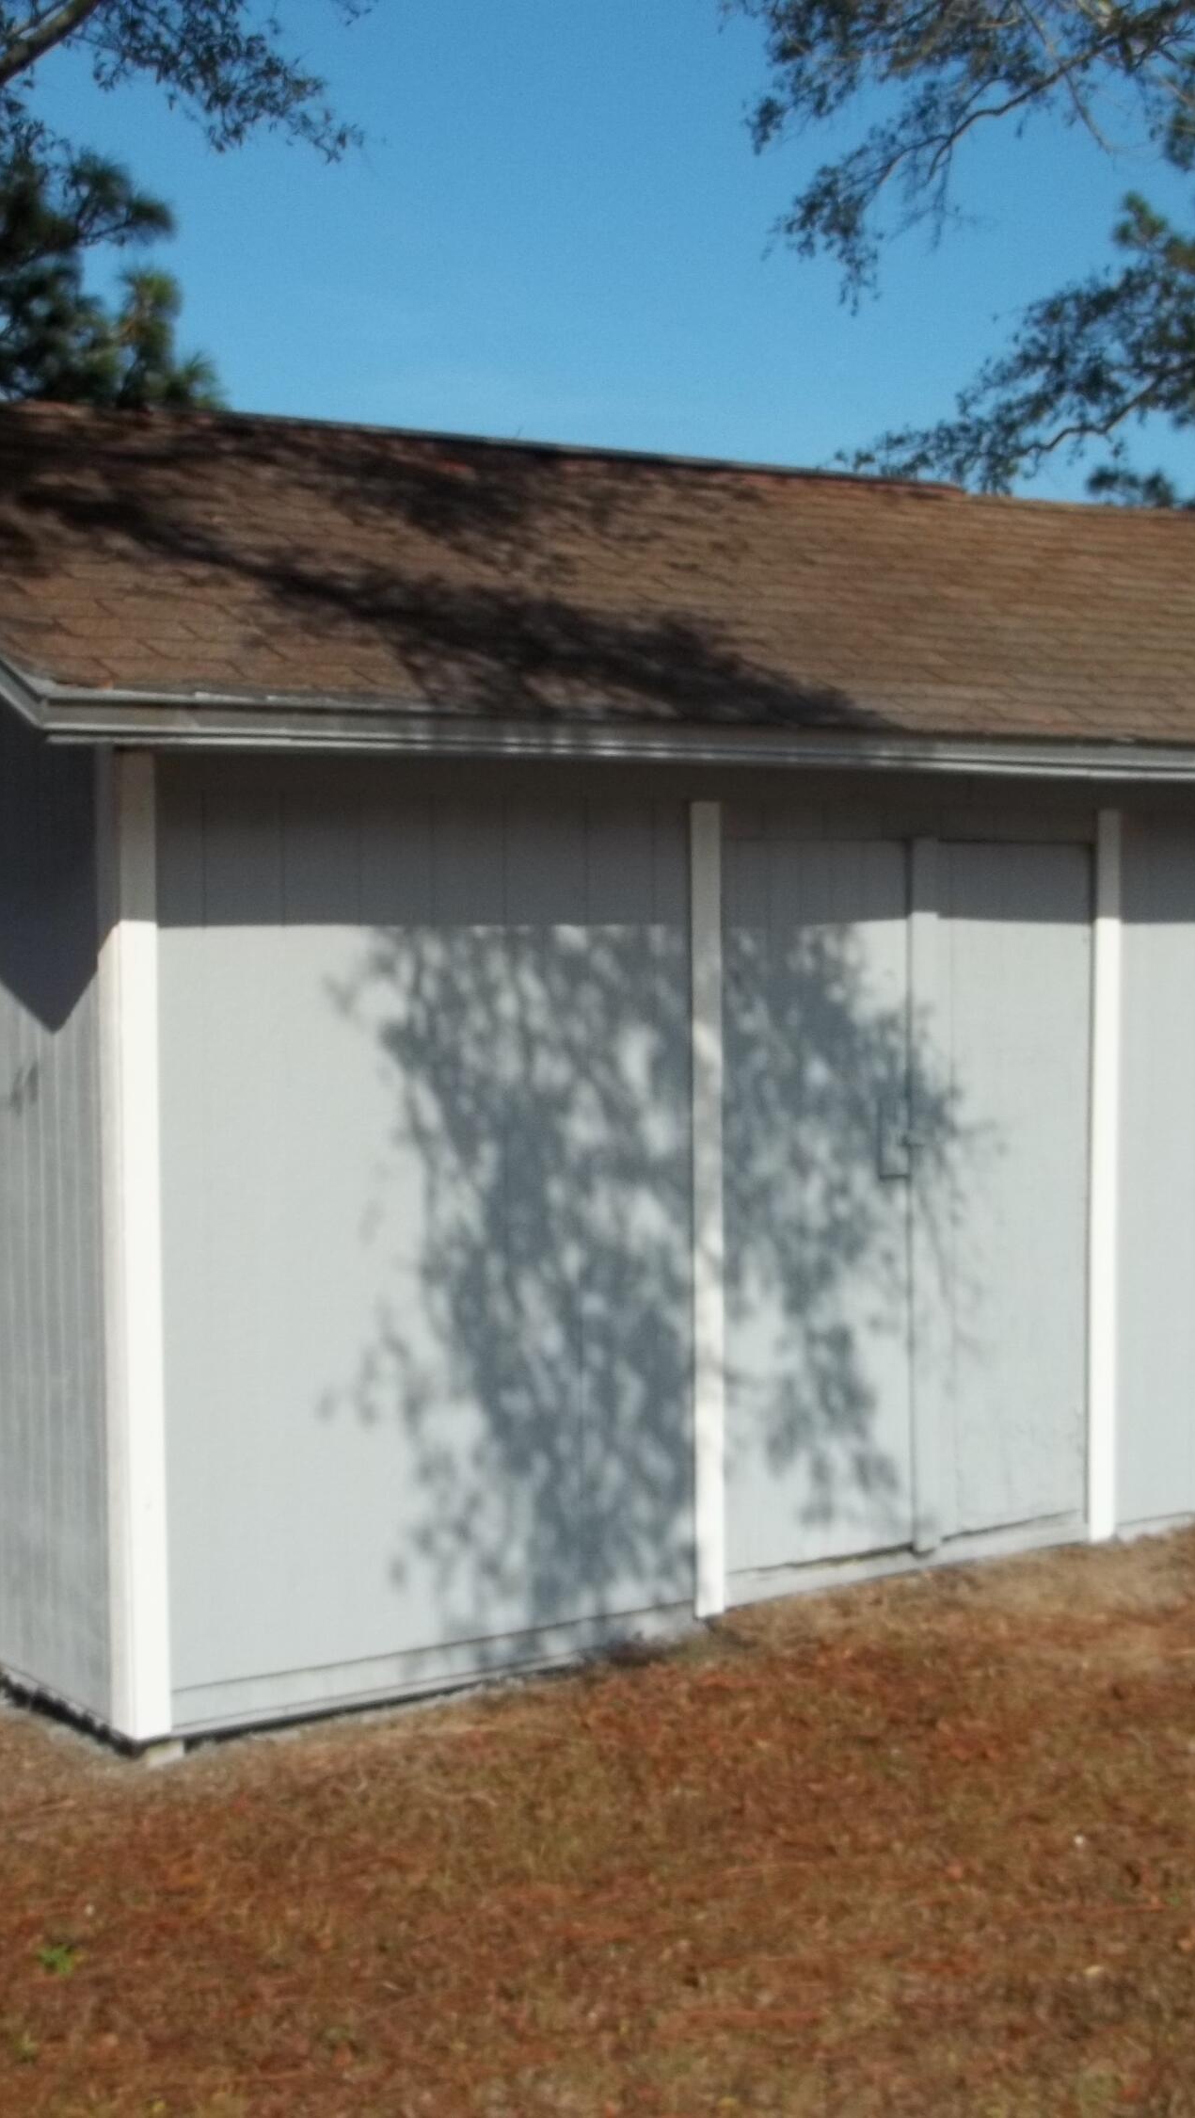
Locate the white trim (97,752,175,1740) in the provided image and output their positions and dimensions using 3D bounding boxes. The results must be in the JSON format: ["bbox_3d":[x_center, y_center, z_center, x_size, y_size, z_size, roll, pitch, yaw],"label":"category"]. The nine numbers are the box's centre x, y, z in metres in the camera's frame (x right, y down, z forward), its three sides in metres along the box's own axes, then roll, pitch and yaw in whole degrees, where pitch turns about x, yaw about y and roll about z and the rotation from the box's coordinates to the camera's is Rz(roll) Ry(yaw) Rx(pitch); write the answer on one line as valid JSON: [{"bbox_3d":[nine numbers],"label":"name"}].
[{"bbox_3d":[-1.017,0.393,5.916,0.088,2.186,0.125,-3,4,-35],"label":"white trim"}]

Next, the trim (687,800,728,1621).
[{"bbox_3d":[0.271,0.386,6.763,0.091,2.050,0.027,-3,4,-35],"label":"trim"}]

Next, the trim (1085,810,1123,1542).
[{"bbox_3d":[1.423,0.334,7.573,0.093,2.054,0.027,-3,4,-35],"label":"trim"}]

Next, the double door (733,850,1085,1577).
[{"bbox_3d":[0.837,0.358,7.188,1.298,1.867,0.050,-3,4,-35],"label":"double door"}]

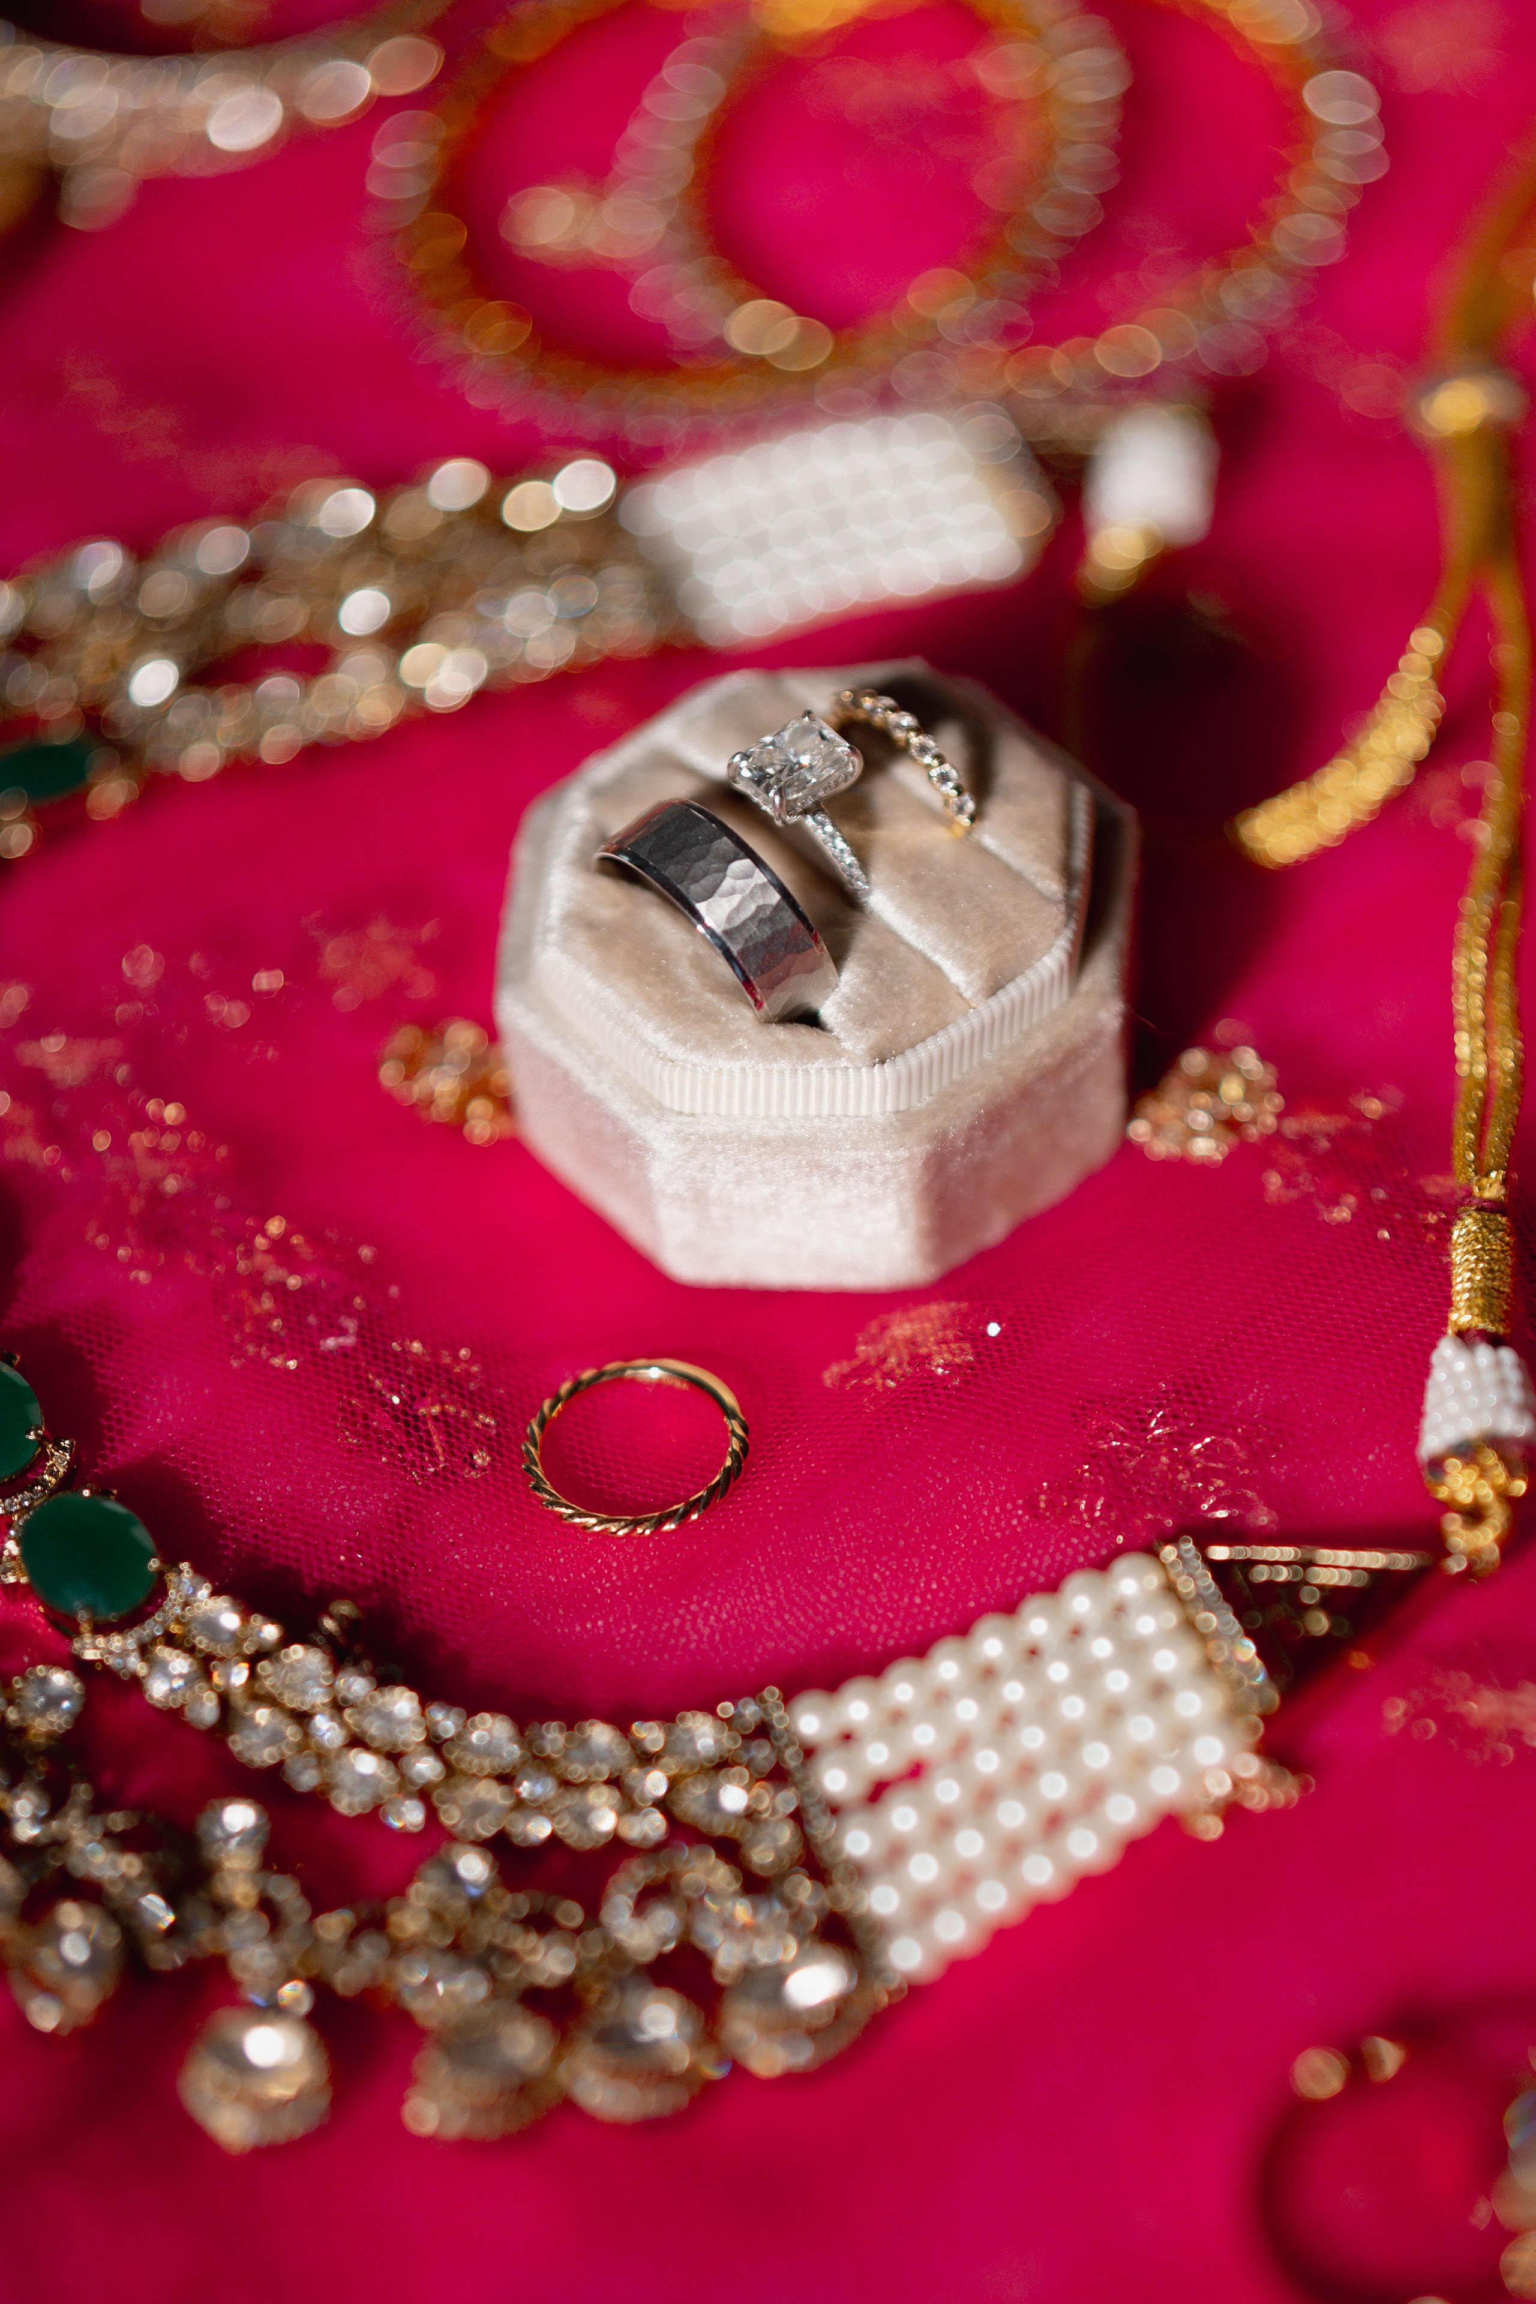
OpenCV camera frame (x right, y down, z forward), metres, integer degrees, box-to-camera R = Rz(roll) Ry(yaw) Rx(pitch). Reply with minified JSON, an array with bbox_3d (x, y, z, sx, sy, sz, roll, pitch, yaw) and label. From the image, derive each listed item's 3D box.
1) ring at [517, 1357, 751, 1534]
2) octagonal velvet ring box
[{"bbox_3d":[-0.011,0.025,0.274,0.019,0.002,0.019,-3,50,4],"label":"ring"},{"bbox_3d":[0.005,-0.018,0.293,0.056,0.026,0.056,1,50,8],"label":"octagonal velvet ring box"}]

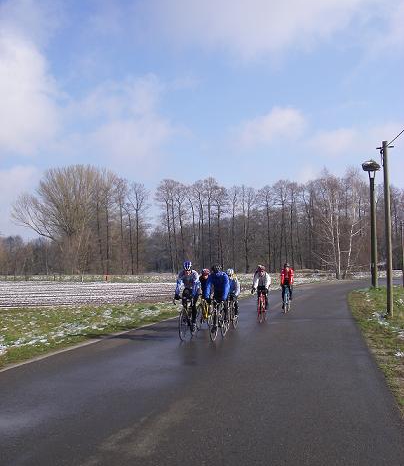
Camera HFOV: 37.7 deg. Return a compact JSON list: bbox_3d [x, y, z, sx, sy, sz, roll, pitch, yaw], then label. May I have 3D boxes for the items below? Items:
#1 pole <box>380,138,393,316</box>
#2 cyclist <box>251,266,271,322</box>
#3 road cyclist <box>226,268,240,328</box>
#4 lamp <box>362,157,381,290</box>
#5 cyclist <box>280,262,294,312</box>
[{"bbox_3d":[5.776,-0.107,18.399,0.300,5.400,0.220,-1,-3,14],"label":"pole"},{"bbox_3d":[1.774,1.747,17.174,0.550,1.650,1.680,-1,-3,14],"label":"cyclist"},{"bbox_3d":[0.756,1.671,14.823,0.500,1.560,1.680,-1,-3,14],"label":"road cyclist"},{"bbox_3d":[9.560,-0.495,33.191,0.950,7.200,0.950,-1,-3,14],"label":"lamp"},{"bbox_3d":[2.933,1.894,20.335,0.480,1.660,1.680,-1,-3,14],"label":"cyclist"}]

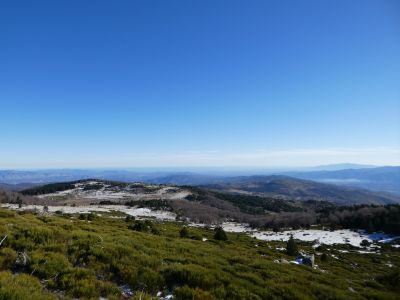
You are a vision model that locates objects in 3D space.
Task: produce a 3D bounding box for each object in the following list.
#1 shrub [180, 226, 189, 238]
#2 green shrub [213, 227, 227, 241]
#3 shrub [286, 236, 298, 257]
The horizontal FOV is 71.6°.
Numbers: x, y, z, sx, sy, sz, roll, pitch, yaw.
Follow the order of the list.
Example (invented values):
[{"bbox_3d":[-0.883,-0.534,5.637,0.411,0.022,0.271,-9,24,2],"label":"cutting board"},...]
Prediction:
[{"bbox_3d":[-2.236,11.937,40.000,1.130,1.660,1.070,0,-3,0],"label":"shrub"},{"bbox_3d":[2.885,12.081,40.000,1.840,1.950,1.750,0,-3,0],"label":"green shrub"},{"bbox_3d":[10.996,11.383,33.000,1.310,2.530,1.240,0,-3,0],"label":"shrub"}]

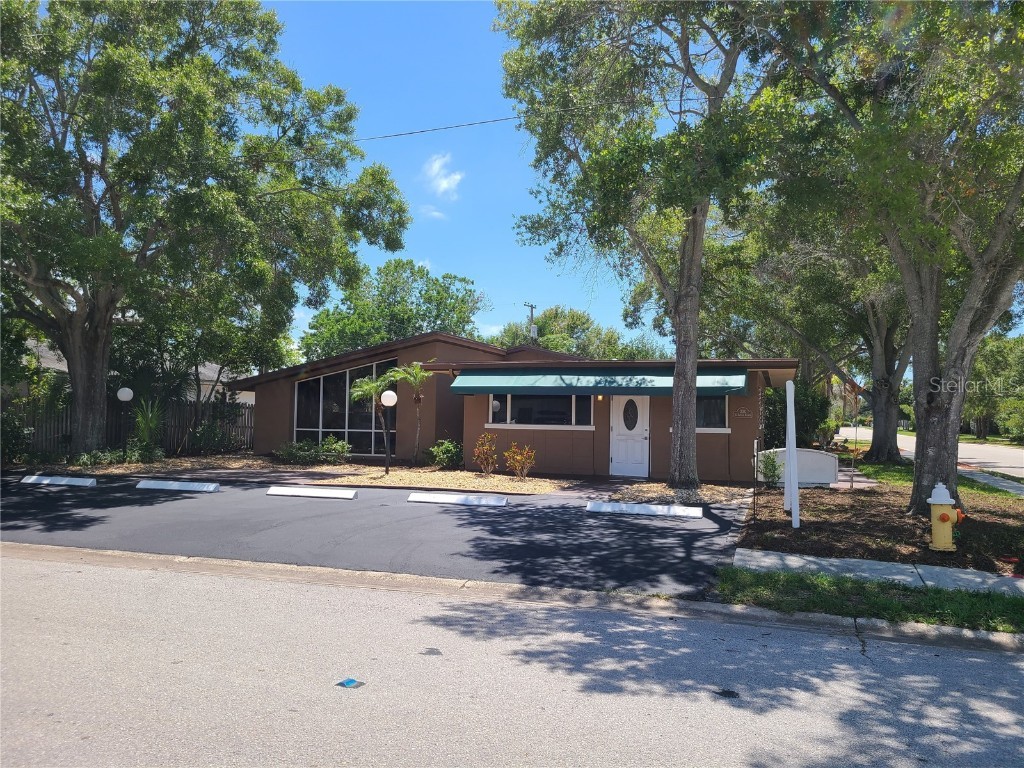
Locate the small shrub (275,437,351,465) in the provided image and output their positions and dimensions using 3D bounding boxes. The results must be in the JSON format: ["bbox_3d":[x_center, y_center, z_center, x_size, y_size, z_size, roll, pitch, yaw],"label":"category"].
[{"bbox_3d":[-6.006,1.938,23.201,2.100,0.850,1.150,0,-2,19],"label":"small shrub"}]

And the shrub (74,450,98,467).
[{"bbox_3d":[-11.684,2.007,21.135,0.650,0.430,0.600,0,-2,19],"label":"shrub"}]

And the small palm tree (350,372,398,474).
[{"bbox_3d":[-3.897,0.992,21.800,1.500,2.700,1.500,0,-2,19],"label":"small palm tree"}]

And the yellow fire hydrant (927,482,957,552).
[{"bbox_3d":[4.904,1.510,8.700,0.410,0.790,0.370,0,-2,19],"label":"yellow fire hydrant"}]

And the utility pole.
[{"bbox_3d":[1.620,-1.165,59.756,0.800,10.160,2.200,0,-2,19],"label":"utility pole"}]

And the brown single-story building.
[{"bbox_3d":[0.156,0.607,26.203,17.630,3.920,13.000,0,-2,19],"label":"brown single-story building"}]

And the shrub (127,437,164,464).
[{"bbox_3d":[-10.655,1.887,22.390,1.100,0.800,1.000,0,-2,19],"label":"shrub"}]

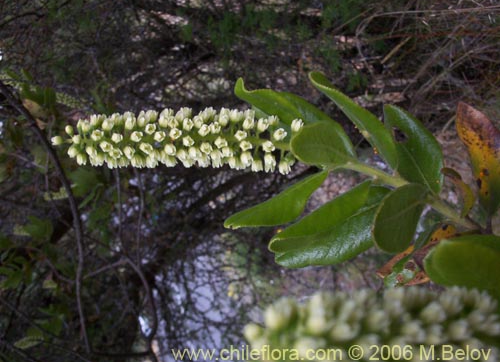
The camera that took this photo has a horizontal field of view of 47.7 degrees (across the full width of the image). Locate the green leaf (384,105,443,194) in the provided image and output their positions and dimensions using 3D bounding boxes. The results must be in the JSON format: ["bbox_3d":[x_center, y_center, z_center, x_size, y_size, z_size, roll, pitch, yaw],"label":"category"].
[{"bbox_3d":[0.079,-0.016,0.276,0.024,0.009,0.051,-36,70,32],"label":"green leaf"}]

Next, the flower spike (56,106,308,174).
[{"bbox_3d":[-0.034,-0.019,0.265,0.028,0.117,0.028,-178,90,-85],"label":"flower spike"}]

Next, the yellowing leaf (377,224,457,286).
[{"bbox_3d":[0.080,0.035,0.274,0.019,0.043,0.012,58,-173,36],"label":"yellowing leaf"}]

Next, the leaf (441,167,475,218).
[{"bbox_3d":[0.098,0.006,0.270,0.025,0.009,0.011,68,155,9],"label":"leaf"}]

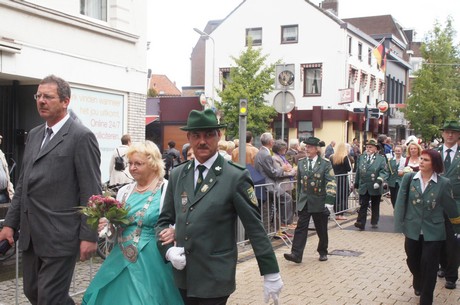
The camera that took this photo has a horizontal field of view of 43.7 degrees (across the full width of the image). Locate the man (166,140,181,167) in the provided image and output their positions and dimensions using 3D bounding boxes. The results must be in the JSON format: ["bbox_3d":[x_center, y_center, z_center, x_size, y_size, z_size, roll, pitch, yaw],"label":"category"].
[{"bbox_3d":[-1.507,0.568,15.211,0.500,1.740,0.360,0,1,-18],"label":"man"}]

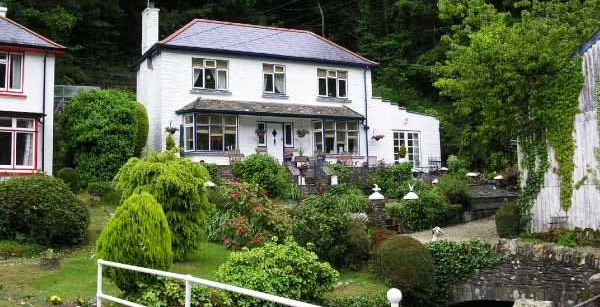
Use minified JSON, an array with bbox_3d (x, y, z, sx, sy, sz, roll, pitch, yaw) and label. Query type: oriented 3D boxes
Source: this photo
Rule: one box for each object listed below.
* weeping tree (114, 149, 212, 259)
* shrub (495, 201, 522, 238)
[{"bbox_3d":[-2.904,1.096,14.000,2.050,2.350,2.000,-1,-5,0],"label":"weeping tree"},{"bbox_3d":[5.518,1.742,17.500,0.750,1.050,0.750,0,-3,0],"label":"shrub"}]

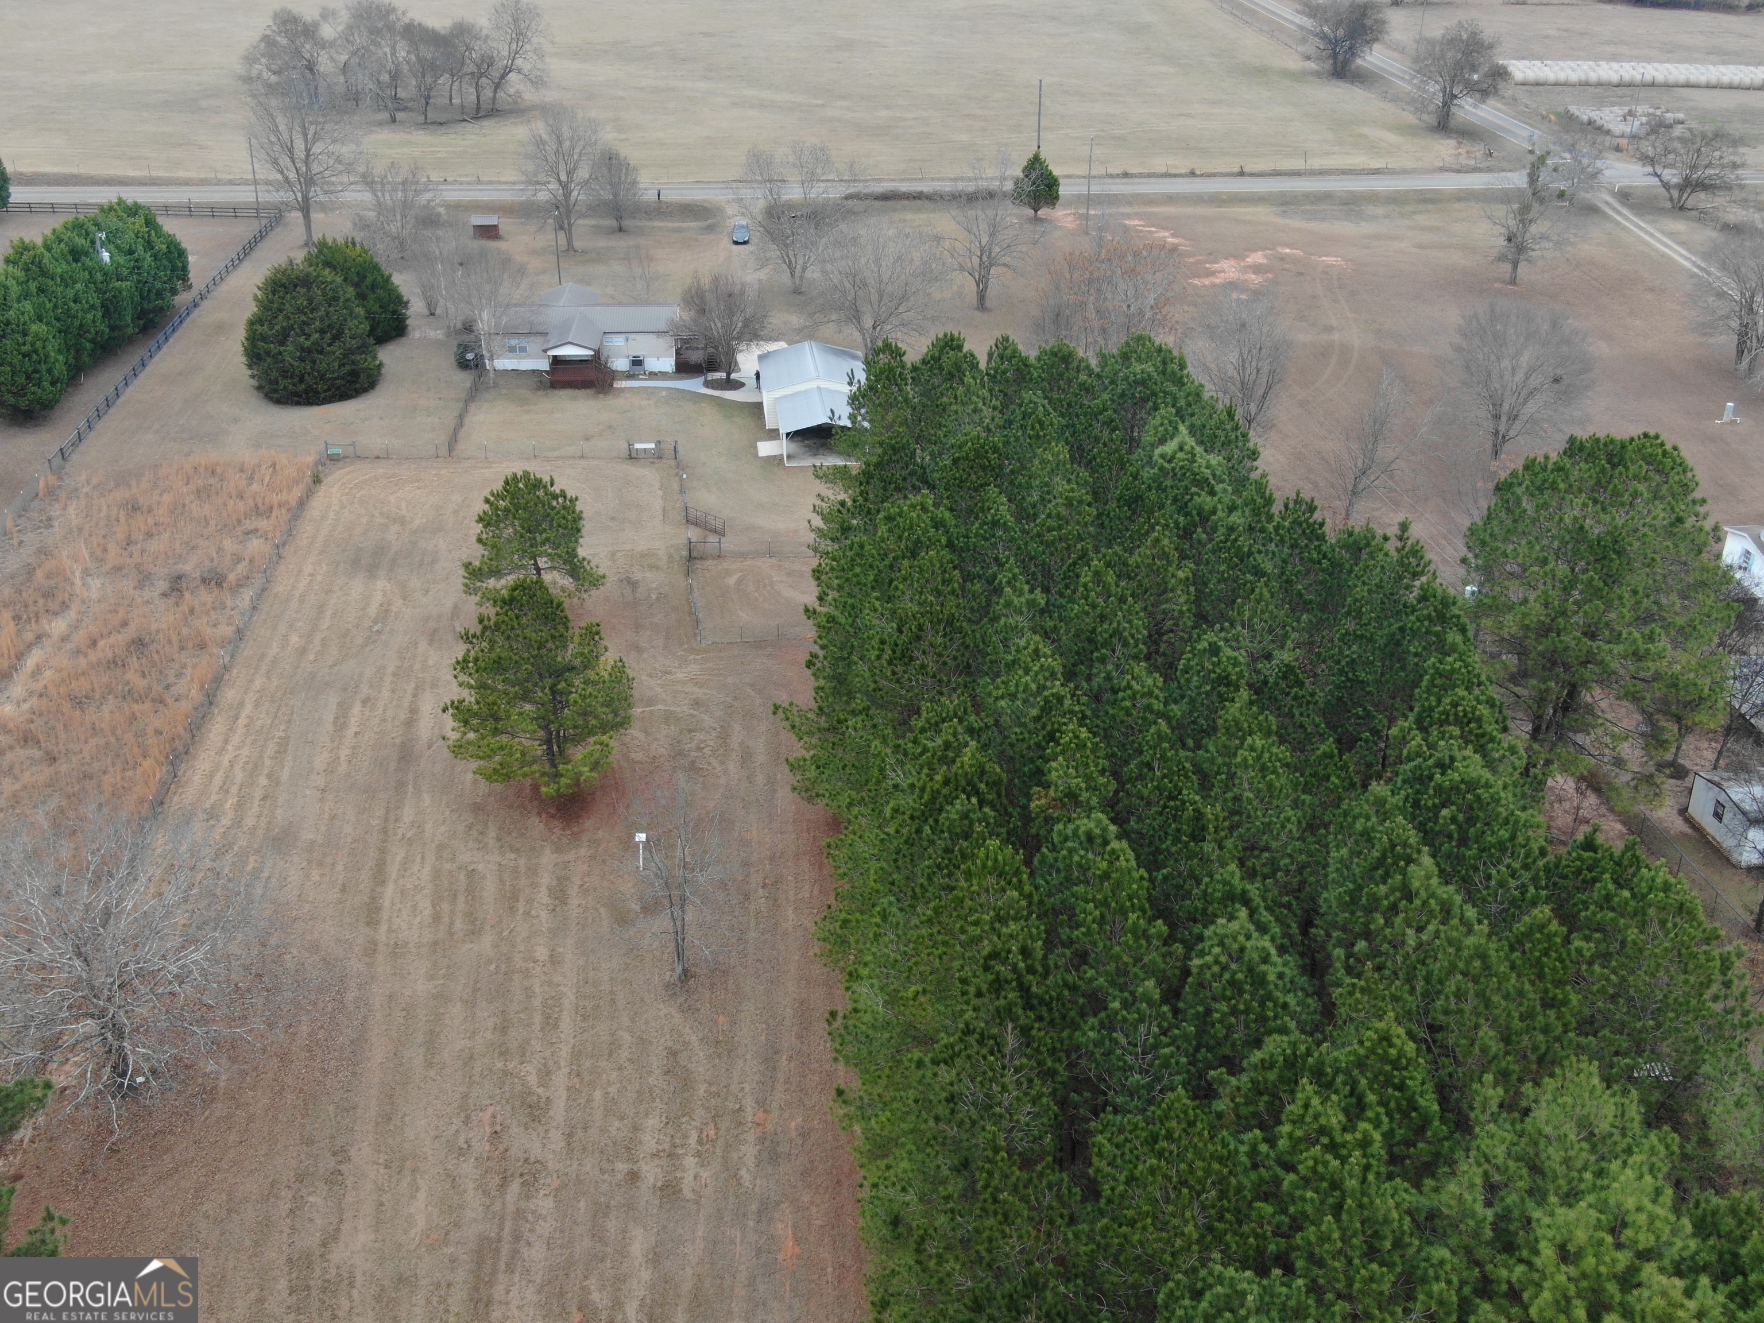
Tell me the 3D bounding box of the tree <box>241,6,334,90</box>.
[{"bbox_3d":[-85.310,-86.990,256.430,13.460,13.570,13.050,0,25,0],"label":"tree"}]

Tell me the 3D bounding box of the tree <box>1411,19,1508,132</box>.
[{"bbox_3d":[77.316,-78.492,239.215,13.090,14.259,12.697,0,26,0],"label":"tree"}]

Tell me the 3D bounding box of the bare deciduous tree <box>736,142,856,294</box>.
[{"bbox_3d":[-7.582,-39.635,159.798,10.843,13.361,10.518,0,26,0],"label":"bare deciduous tree"}]

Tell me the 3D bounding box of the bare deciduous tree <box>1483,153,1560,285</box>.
[{"bbox_3d":[58.913,-40.630,164.466,7.349,11.851,7.128,0,26,0],"label":"bare deciduous tree"}]

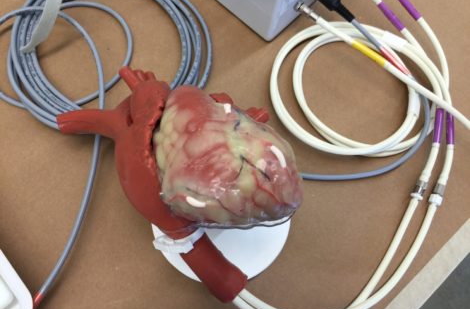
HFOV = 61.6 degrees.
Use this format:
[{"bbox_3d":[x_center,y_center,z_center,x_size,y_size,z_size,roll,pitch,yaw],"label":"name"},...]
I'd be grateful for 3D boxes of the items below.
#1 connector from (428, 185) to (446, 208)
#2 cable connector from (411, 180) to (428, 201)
[{"bbox_3d":[0.182,0.036,0.354,0.011,0.011,0.023,27,66,5],"label":"connector"},{"bbox_3d":[0.166,0.032,0.354,0.011,0.011,0.021,34,66,8],"label":"cable connector"}]

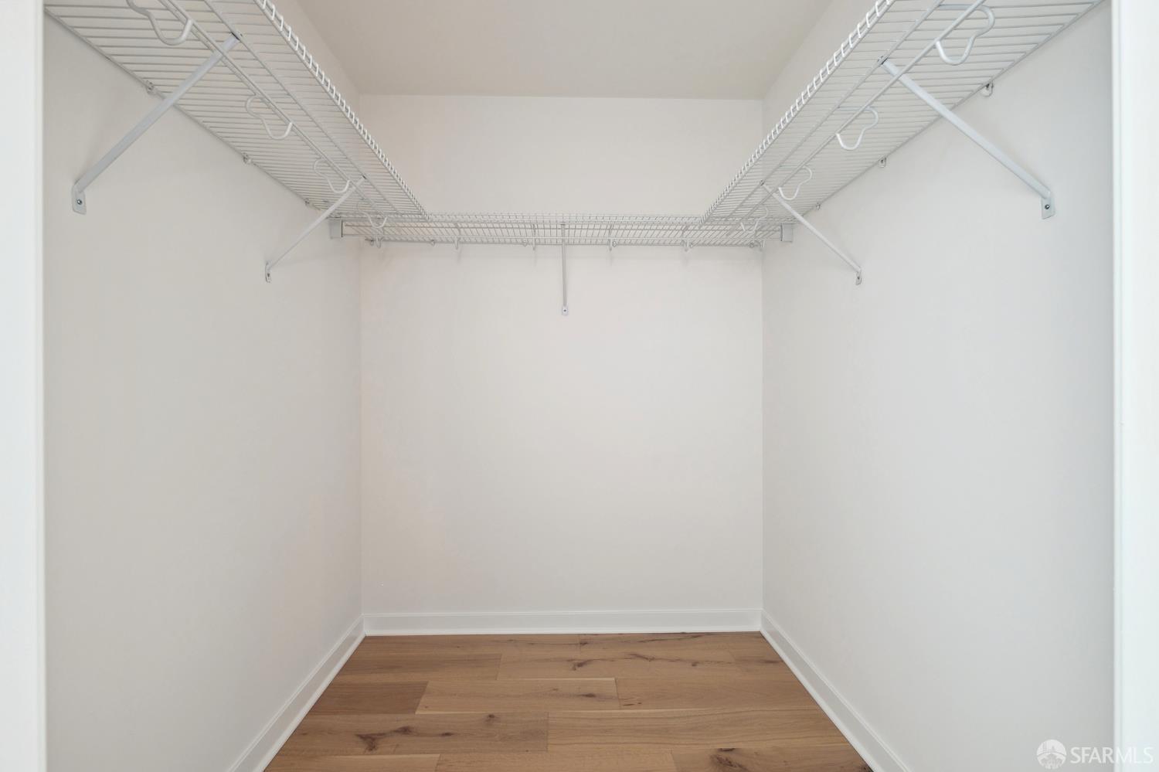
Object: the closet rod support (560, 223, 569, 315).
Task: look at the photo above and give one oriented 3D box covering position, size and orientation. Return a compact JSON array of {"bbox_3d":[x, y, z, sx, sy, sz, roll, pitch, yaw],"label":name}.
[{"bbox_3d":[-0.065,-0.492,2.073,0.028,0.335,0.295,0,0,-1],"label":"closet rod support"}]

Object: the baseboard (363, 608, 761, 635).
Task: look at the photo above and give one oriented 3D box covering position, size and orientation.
[{"bbox_3d":[-0.071,1.084,2.211,1.830,0.102,0.018,0,0,-1],"label":"baseboard"}]

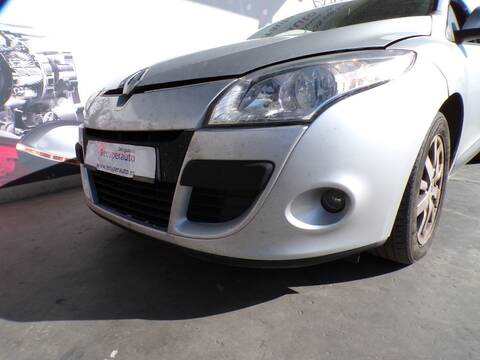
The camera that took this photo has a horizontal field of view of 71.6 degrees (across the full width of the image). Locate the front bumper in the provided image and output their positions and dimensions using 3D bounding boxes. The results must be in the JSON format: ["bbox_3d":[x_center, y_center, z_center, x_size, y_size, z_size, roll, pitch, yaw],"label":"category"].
[{"bbox_3d":[-0.205,-0.151,1.522,1.790,0.635,0.795,9,14,42],"label":"front bumper"}]

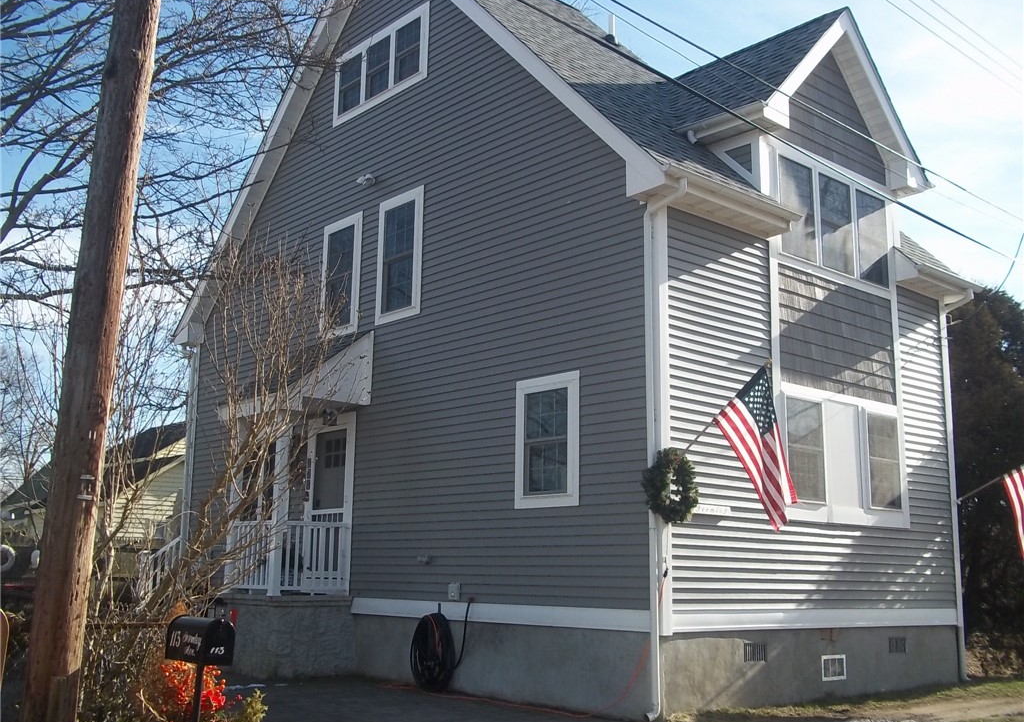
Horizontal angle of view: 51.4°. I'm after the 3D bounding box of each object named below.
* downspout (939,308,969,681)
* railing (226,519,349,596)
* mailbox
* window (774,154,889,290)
[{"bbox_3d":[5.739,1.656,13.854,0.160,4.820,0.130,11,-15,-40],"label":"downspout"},{"bbox_3d":[-2.890,2.571,13.865,1.090,0.895,1.170,11,-15,-40],"label":"railing"},{"bbox_3d":[-1.622,1.450,5.543,0.162,0.222,0.490,12,-16,-37],"label":"mailbox"},{"bbox_3d":[3.875,-1.624,12.736,2.391,1.240,0.100,11,-15,-40],"label":"window"}]

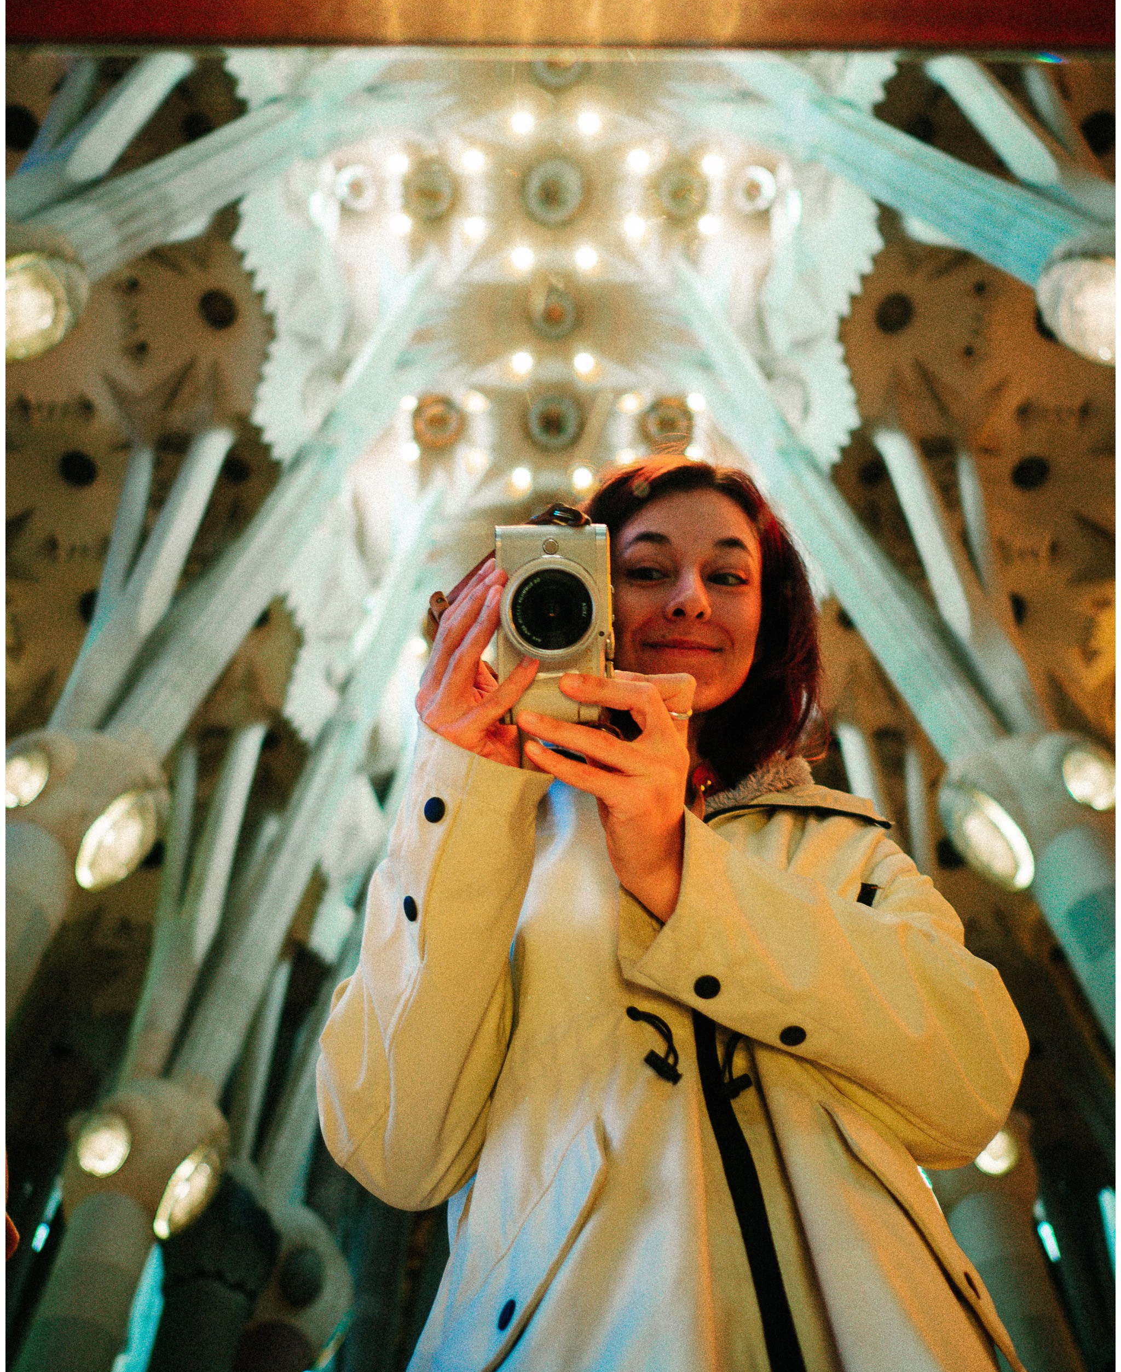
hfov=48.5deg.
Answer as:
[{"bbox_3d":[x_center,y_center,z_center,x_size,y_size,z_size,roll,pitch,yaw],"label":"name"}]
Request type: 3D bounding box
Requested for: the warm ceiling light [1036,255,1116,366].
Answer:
[{"bbox_3d":[6.664,-4.562,15.358,0.450,1.700,1.250,-1,-60,-23],"label":"warm ceiling light"}]

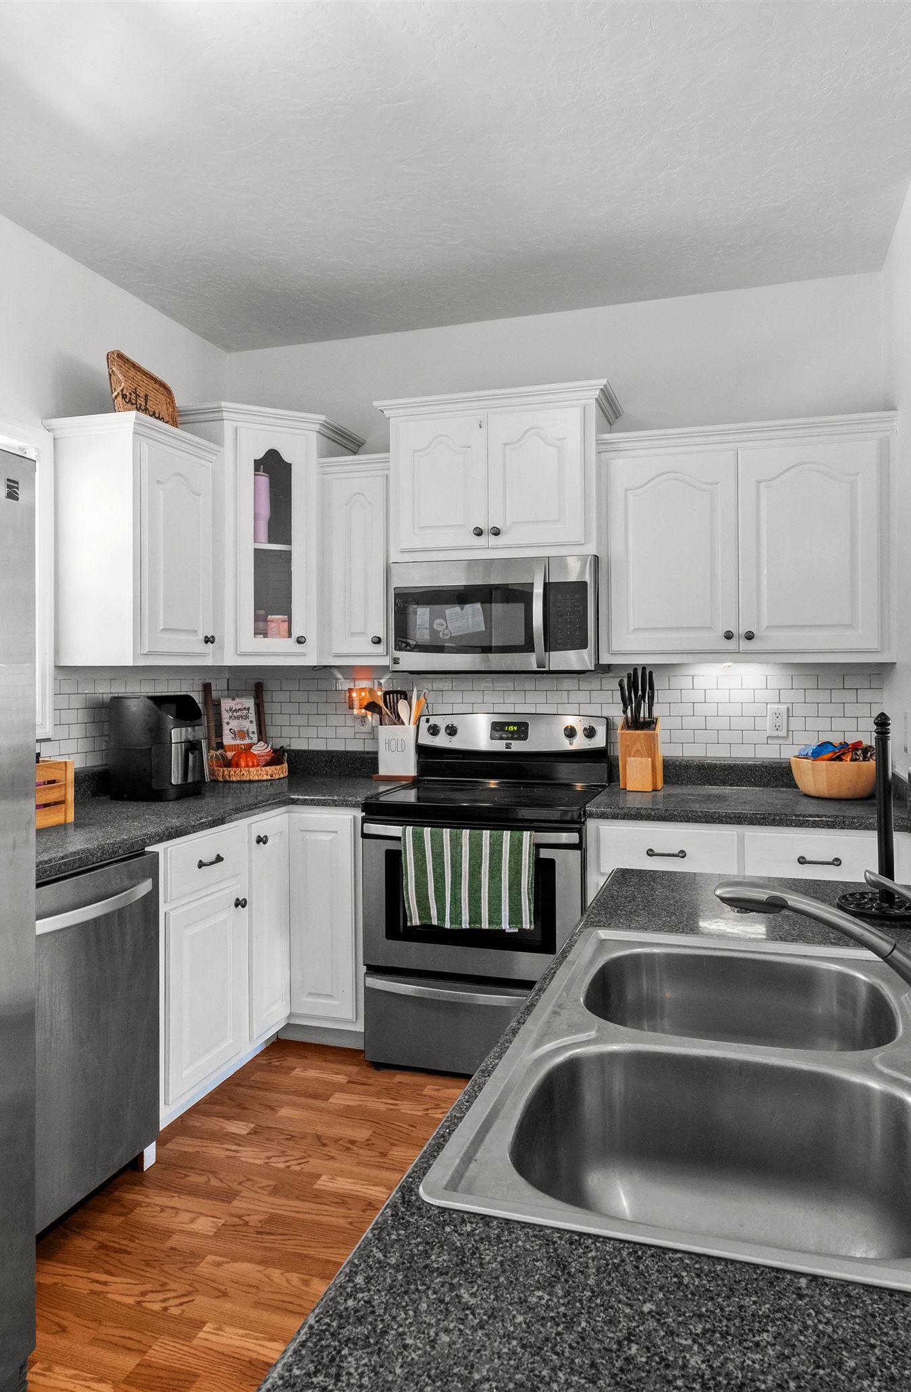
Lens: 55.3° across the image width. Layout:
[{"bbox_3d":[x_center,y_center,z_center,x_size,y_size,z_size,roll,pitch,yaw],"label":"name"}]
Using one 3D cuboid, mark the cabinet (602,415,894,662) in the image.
[{"bbox_3d":[0.991,-0.504,3.025,0.939,0.790,0.361,0,2,18],"label":"cabinet"}]

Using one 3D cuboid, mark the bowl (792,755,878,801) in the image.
[{"bbox_3d":[1.294,0.287,2.964,0.283,0.135,0.283,0,1,17],"label":"bowl"}]

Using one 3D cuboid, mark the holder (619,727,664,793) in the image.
[{"bbox_3d":[0.685,0.234,3.226,0.140,0.225,0.145,0,2,18],"label":"holder"}]

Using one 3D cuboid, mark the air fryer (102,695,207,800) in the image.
[{"bbox_3d":[-1.028,0.183,3.098,0.300,0.345,0.255,0,1,10],"label":"air fryer"}]

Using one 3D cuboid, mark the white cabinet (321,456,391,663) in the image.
[{"bbox_3d":[-0.339,-0.511,3.460,0.319,0.790,0.356,0,2,18],"label":"white cabinet"}]

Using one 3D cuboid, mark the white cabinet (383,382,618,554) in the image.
[{"bbox_3d":[0.171,-0.783,3.263,0.852,0.580,0.402,0,2,18],"label":"white cabinet"}]

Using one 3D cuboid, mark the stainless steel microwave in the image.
[{"bbox_3d":[0.178,-0.284,3.278,0.760,0.415,0.400,0,1,17],"label":"stainless steel microwave"}]

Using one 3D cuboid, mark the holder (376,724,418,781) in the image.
[{"bbox_3d":[-0.236,0.237,3.514,0.165,0.230,0.120,0,1,17],"label":"holder"}]

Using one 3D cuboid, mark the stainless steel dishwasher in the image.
[{"bbox_3d":[-1.174,0.827,2.175,0.620,0.820,0.600,0,1,17],"label":"stainless steel dishwasher"}]

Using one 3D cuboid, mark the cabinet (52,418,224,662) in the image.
[{"bbox_3d":[-1.082,-0.497,3.027,0.361,0.790,0.508,0,2,18],"label":"cabinet"}]

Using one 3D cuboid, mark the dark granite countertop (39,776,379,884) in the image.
[{"bbox_3d":[-0.866,0.382,2.814,0.913,0.040,1.955,0,2,18],"label":"dark granite countertop"}]

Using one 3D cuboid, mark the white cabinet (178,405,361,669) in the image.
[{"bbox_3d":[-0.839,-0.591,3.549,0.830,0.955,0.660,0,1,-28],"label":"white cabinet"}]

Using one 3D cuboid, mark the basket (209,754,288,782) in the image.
[{"bbox_3d":[-0.865,0.301,3.628,0.320,0.100,0.250,0,1,-28],"label":"basket"}]

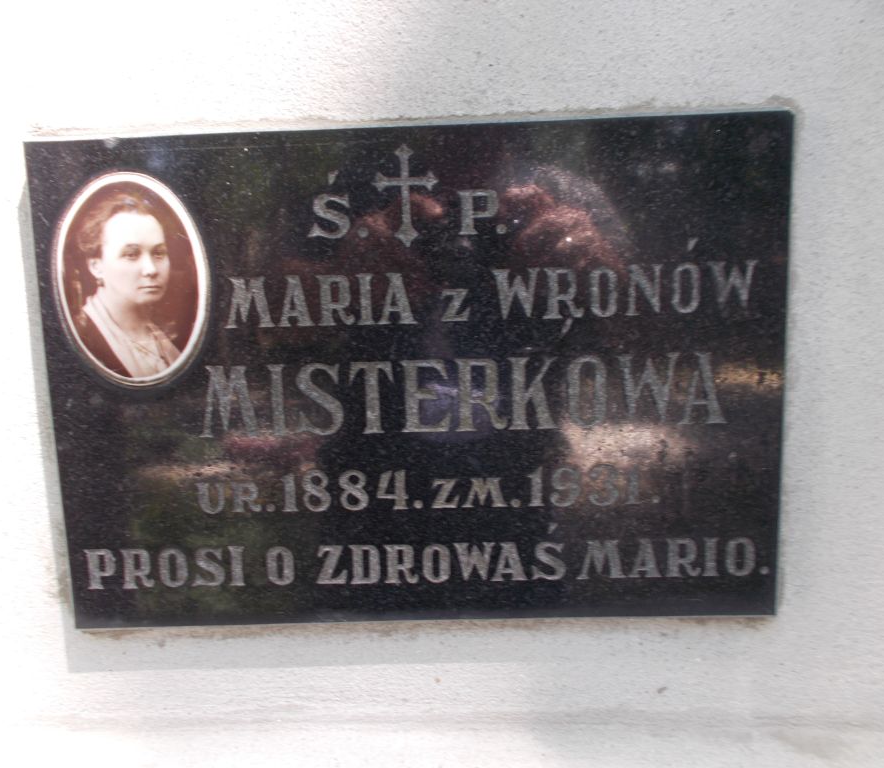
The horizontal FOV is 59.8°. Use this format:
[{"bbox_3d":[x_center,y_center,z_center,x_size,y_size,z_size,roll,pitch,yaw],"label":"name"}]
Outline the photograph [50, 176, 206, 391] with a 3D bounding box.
[{"bbox_3d":[-0.190,-0.062,0.467,0.096,0.130,0.010,-2,8,2],"label":"photograph"}]

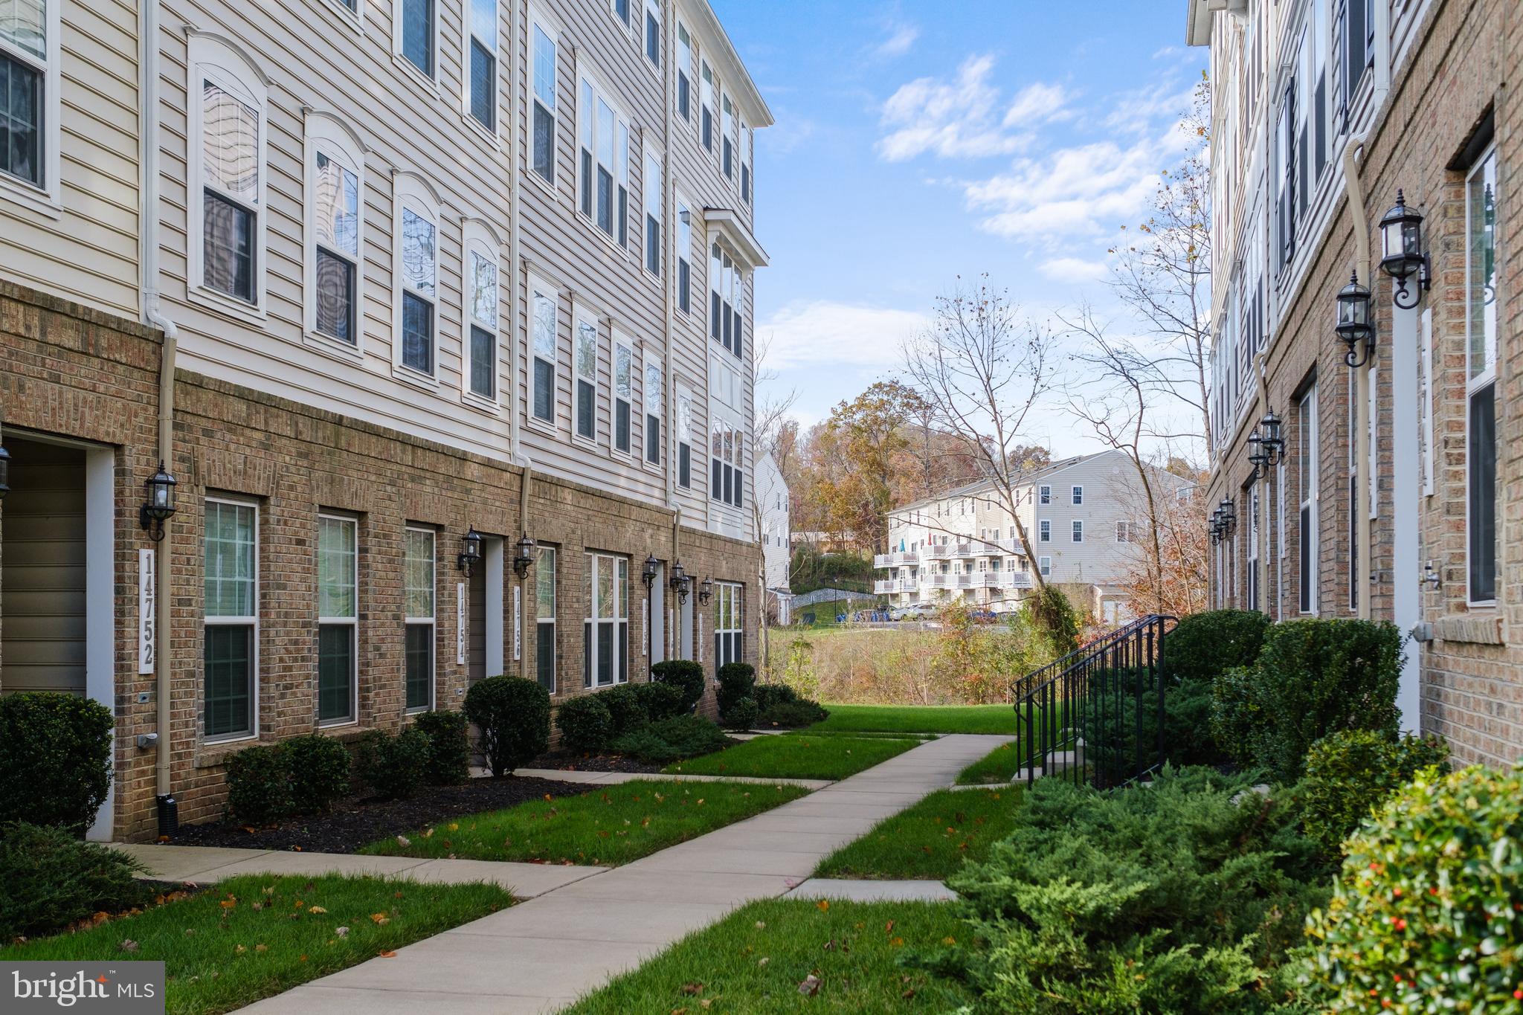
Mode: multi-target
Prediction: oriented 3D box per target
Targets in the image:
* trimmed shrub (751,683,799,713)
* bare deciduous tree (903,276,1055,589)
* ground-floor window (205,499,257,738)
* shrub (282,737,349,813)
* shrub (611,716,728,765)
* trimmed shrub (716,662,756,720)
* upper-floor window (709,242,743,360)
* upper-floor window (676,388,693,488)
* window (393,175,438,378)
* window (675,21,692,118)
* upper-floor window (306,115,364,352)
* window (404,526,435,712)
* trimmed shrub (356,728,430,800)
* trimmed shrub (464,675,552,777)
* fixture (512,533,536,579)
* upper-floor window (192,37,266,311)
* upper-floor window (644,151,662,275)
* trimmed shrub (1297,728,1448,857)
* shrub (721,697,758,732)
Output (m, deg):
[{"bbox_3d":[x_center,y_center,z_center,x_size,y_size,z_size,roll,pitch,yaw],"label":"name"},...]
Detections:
[{"bbox_3d":[0.249,3.459,26.900,0.800,0.550,0.900,0,-2,11],"label":"trimmed shrub"},{"bbox_3d":[6.845,-1.492,46.414,4.843,11.503,4.641,0,-2,0],"label":"bare deciduous tree"},{"bbox_3d":[-4.187,0.897,11.629,0.100,1.850,0.860,0,-2,11],"label":"ground-floor window"},{"bbox_3d":[-3.582,2.143,11.900,0.600,0.640,0.600,0,-2,11],"label":"shrub"},{"bbox_3d":[-1.039,2.580,16.900,0.880,0.380,2.200,0,-2,11],"label":"shrub"},{"bbox_3d":[-0.472,3.429,27.344,0.706,1.059,0.706,0,-2,11],"label":"trimmed shrub"},{"bbox_3d":[-0.612,-3.665,26.662,0.120,1.543,2.745,0,-3,11],"label":"upper-floor window"},{"bbox_3d":[-1.228,-1.087,23.599,0.110,1.589,0.980,0,-2,11],"label":"upper-floor window"},{"bbox_3d":[-3.190,-2.083,13.710,0.110,1.737,1.017,0,-2,11],"label":"window"},{"bbox_3d":[-1.354,-7.603,25.881,0.100,1.680,1.020,0,-2,11],"label":"window"},{"bbox_3d":[-3.502,-2.201,12.160,0.110,1.737,1.007,0,-2,11],"label":"upper-floor window"},{"bbox_3d":[-3.508,1.163,15.073,0.100,1.850,0.860,0,-2,11],"label":"window"},{"bbox_3d":[-3.275,2.276,13.167,0.565,0.595,0.605,0,-2,11],"label":"trimmed shrub"},{"bbox_3d":[-2.439,2.102,14.250,0.820,0.974,0.820,0,-3,11],"label":"trimmed shrub"},{"bbox_3d":[-2.787,0.573,17.380,0.250,0.550,0.220,0,-2,11],"label":"fixture"},{"bbox_3d":[-3.847,-2.352,10.715,0.120,1.729,1.005,0,-3,11],"label":"upper-floor window"},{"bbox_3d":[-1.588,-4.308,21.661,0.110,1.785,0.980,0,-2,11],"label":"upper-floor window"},{"bbox_3d":[2.482,1.231,6.003,0.575,0.615,0.575,-1,-2,14],"label":"trimmed shrub"},{"bbox_3d":[-0.371,3.693,26.400,0.620,0.620,0.620,0,-2,11],"label":"shrub"}]

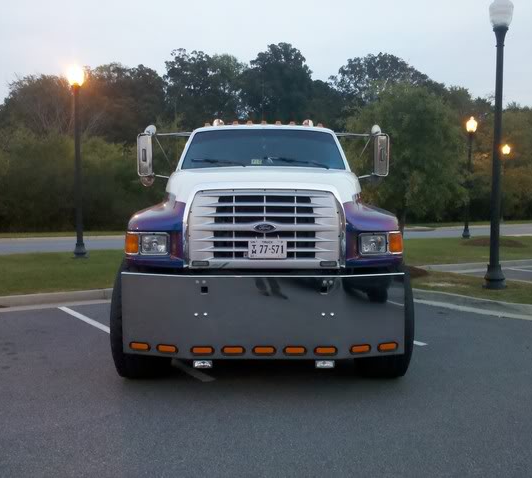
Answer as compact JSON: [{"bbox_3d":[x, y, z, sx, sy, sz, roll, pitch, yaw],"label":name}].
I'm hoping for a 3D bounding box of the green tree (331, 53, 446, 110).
[{"bbox_3d":[10.848,-9.109,49.519,10.300,14.845,9.000,0,4,0],"label":"green tree"}]

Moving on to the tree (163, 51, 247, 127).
[{"bbox_3d":[-4.901,-8.201,44.567,7.000,13.667,7.000,0,4,0],"label":"tree"}]

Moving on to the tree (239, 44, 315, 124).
[{"bbox_3d":[0.936,-8.719,45.536,7.000,14.576,7.000,0,4,0],"label":"tree"}]

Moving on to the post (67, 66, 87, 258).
[{"bbox_3d":[-4.950,-2.029,14.600,0.430,5.102,0.430,0,4,0],"label":"post"}]

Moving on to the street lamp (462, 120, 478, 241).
[{"bbox_3d":[8.579,-2.572,23.283,0.480,5.095,0.480,0,4,0],"label":"street lamp"}]

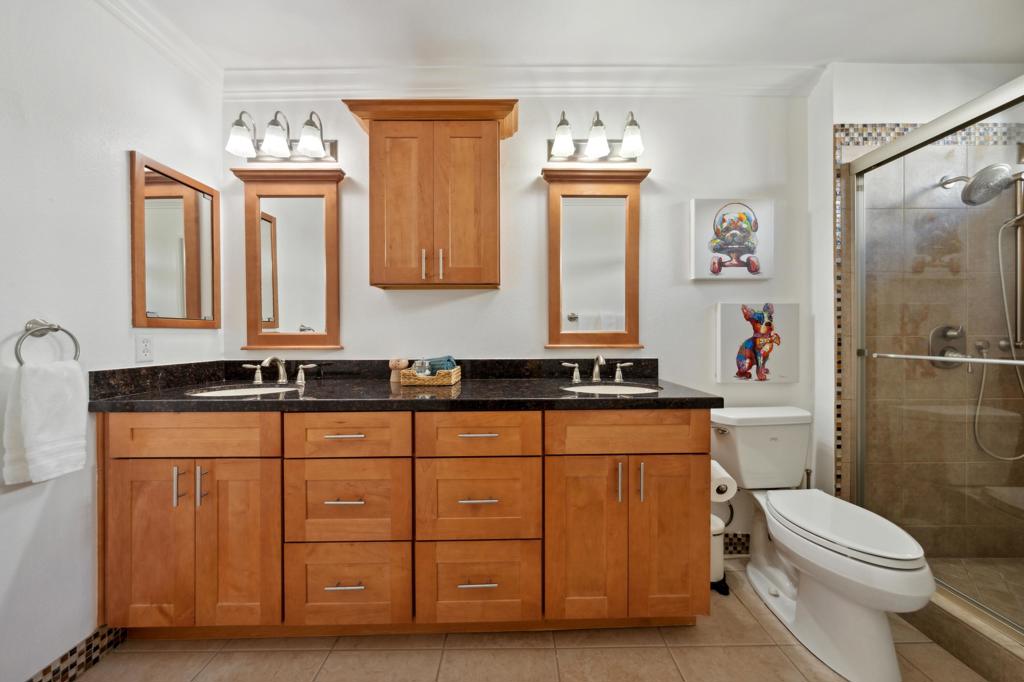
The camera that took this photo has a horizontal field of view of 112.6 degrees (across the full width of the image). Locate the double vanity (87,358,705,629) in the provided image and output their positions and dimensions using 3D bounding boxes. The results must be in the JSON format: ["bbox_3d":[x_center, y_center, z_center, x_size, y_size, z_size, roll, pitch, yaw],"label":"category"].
[{"bbox_3d":[-0.379,0.609,1.498,2.270,1.015,0.540,0,1,-1],"label":"double vanity"}]

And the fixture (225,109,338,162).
[{"bbox_3d":[-1.109,-0.974,1.651,0.472,0.252,0.195,0,1,0],"label":"fixture"}]

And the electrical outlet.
[{"bbox_3d":[-1.503,0.031,1.401,0.008,0.114,0.069,0,1,0],"label":"electrical outlet"}]

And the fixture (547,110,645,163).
[{"bbox_3d":[0.409,-0.974,1.651,0.466,0.252,0.195,0,1,0],"label":"fixture"}]

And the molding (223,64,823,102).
[{"bbox_3d":[0.015,-1.283,1.699,3.000,0.095,0.090,0,1,0],"label":"molding"}]

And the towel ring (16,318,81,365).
[{"bbox_3d":[-1.482,0.020,1.086,0.067,0.178,0.151,0,1,0],"label":"towel ring"}]

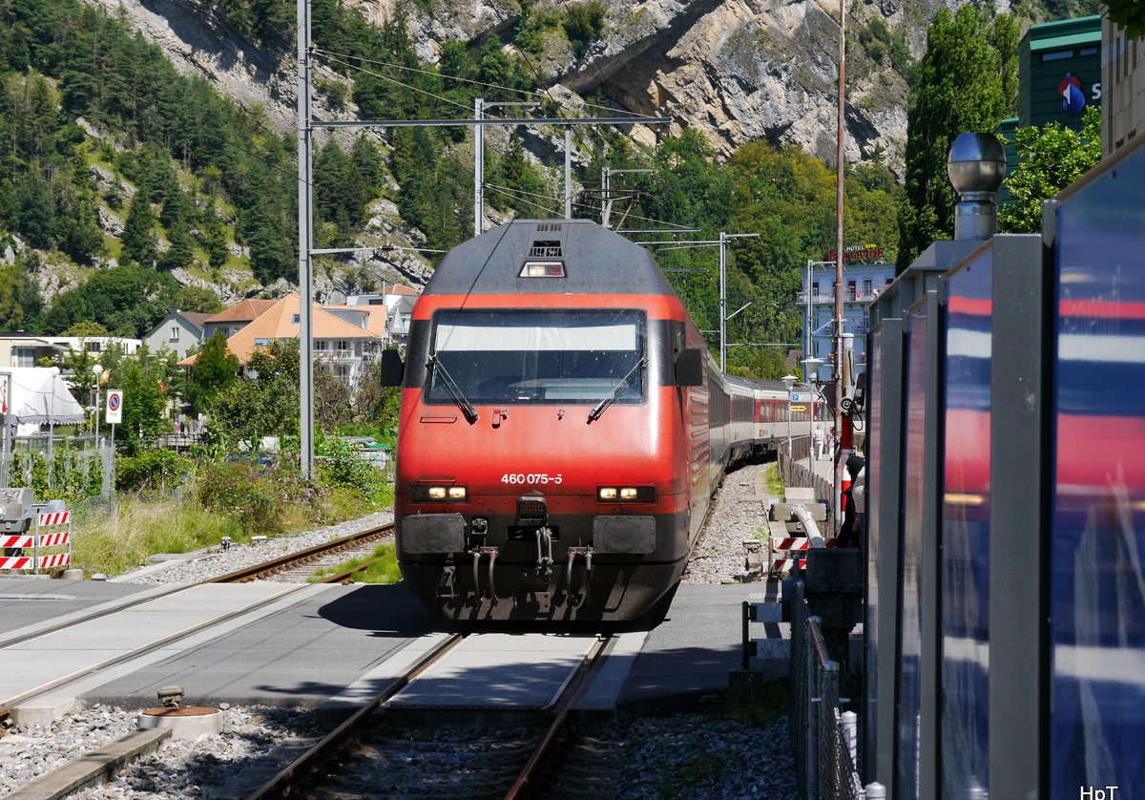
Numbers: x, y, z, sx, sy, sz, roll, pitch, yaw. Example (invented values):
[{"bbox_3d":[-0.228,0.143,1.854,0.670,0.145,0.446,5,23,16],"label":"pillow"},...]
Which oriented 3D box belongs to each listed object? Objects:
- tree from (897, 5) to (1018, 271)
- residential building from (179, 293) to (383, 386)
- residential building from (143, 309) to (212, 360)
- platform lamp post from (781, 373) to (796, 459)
[{"bbox_3d":[22.100,-9.900,160.000,6.900,25.700,6.500,0,0,0],"label":"tree"},{"bbox_3d":[-31.100,-3.700,298.000,21.500,15.200,14.500,0,0,0],"label":"residential building"},{"bbox_3d":[-43.600,-3.200,320.000,7.700,14.300,11.500,0,0,19],"label":"residential building"},{"bbox_3d":[7.320,0.920,94.000,0.560,3.500,0.560,0,0,0],"label":"platform lamp post"}]

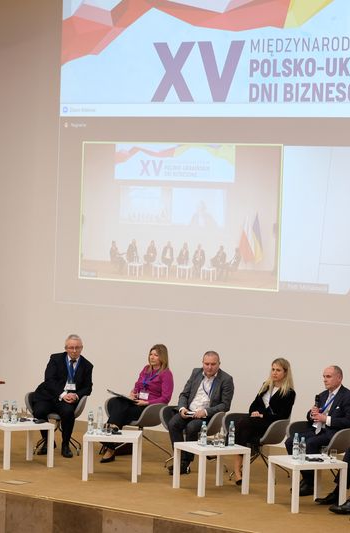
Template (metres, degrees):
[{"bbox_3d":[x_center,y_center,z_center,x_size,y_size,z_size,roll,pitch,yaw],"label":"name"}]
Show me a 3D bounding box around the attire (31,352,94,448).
[{"bbox_3d":[-1.250,1.456,18.697,0.660,0.984,0.720,1,2,-3],"label":"attire"}]

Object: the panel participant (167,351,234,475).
[{"bbox_3d":[0.246,1.523,17.510,0.620,1.270,0.780,3,3,32],"label":"panel participant"}]

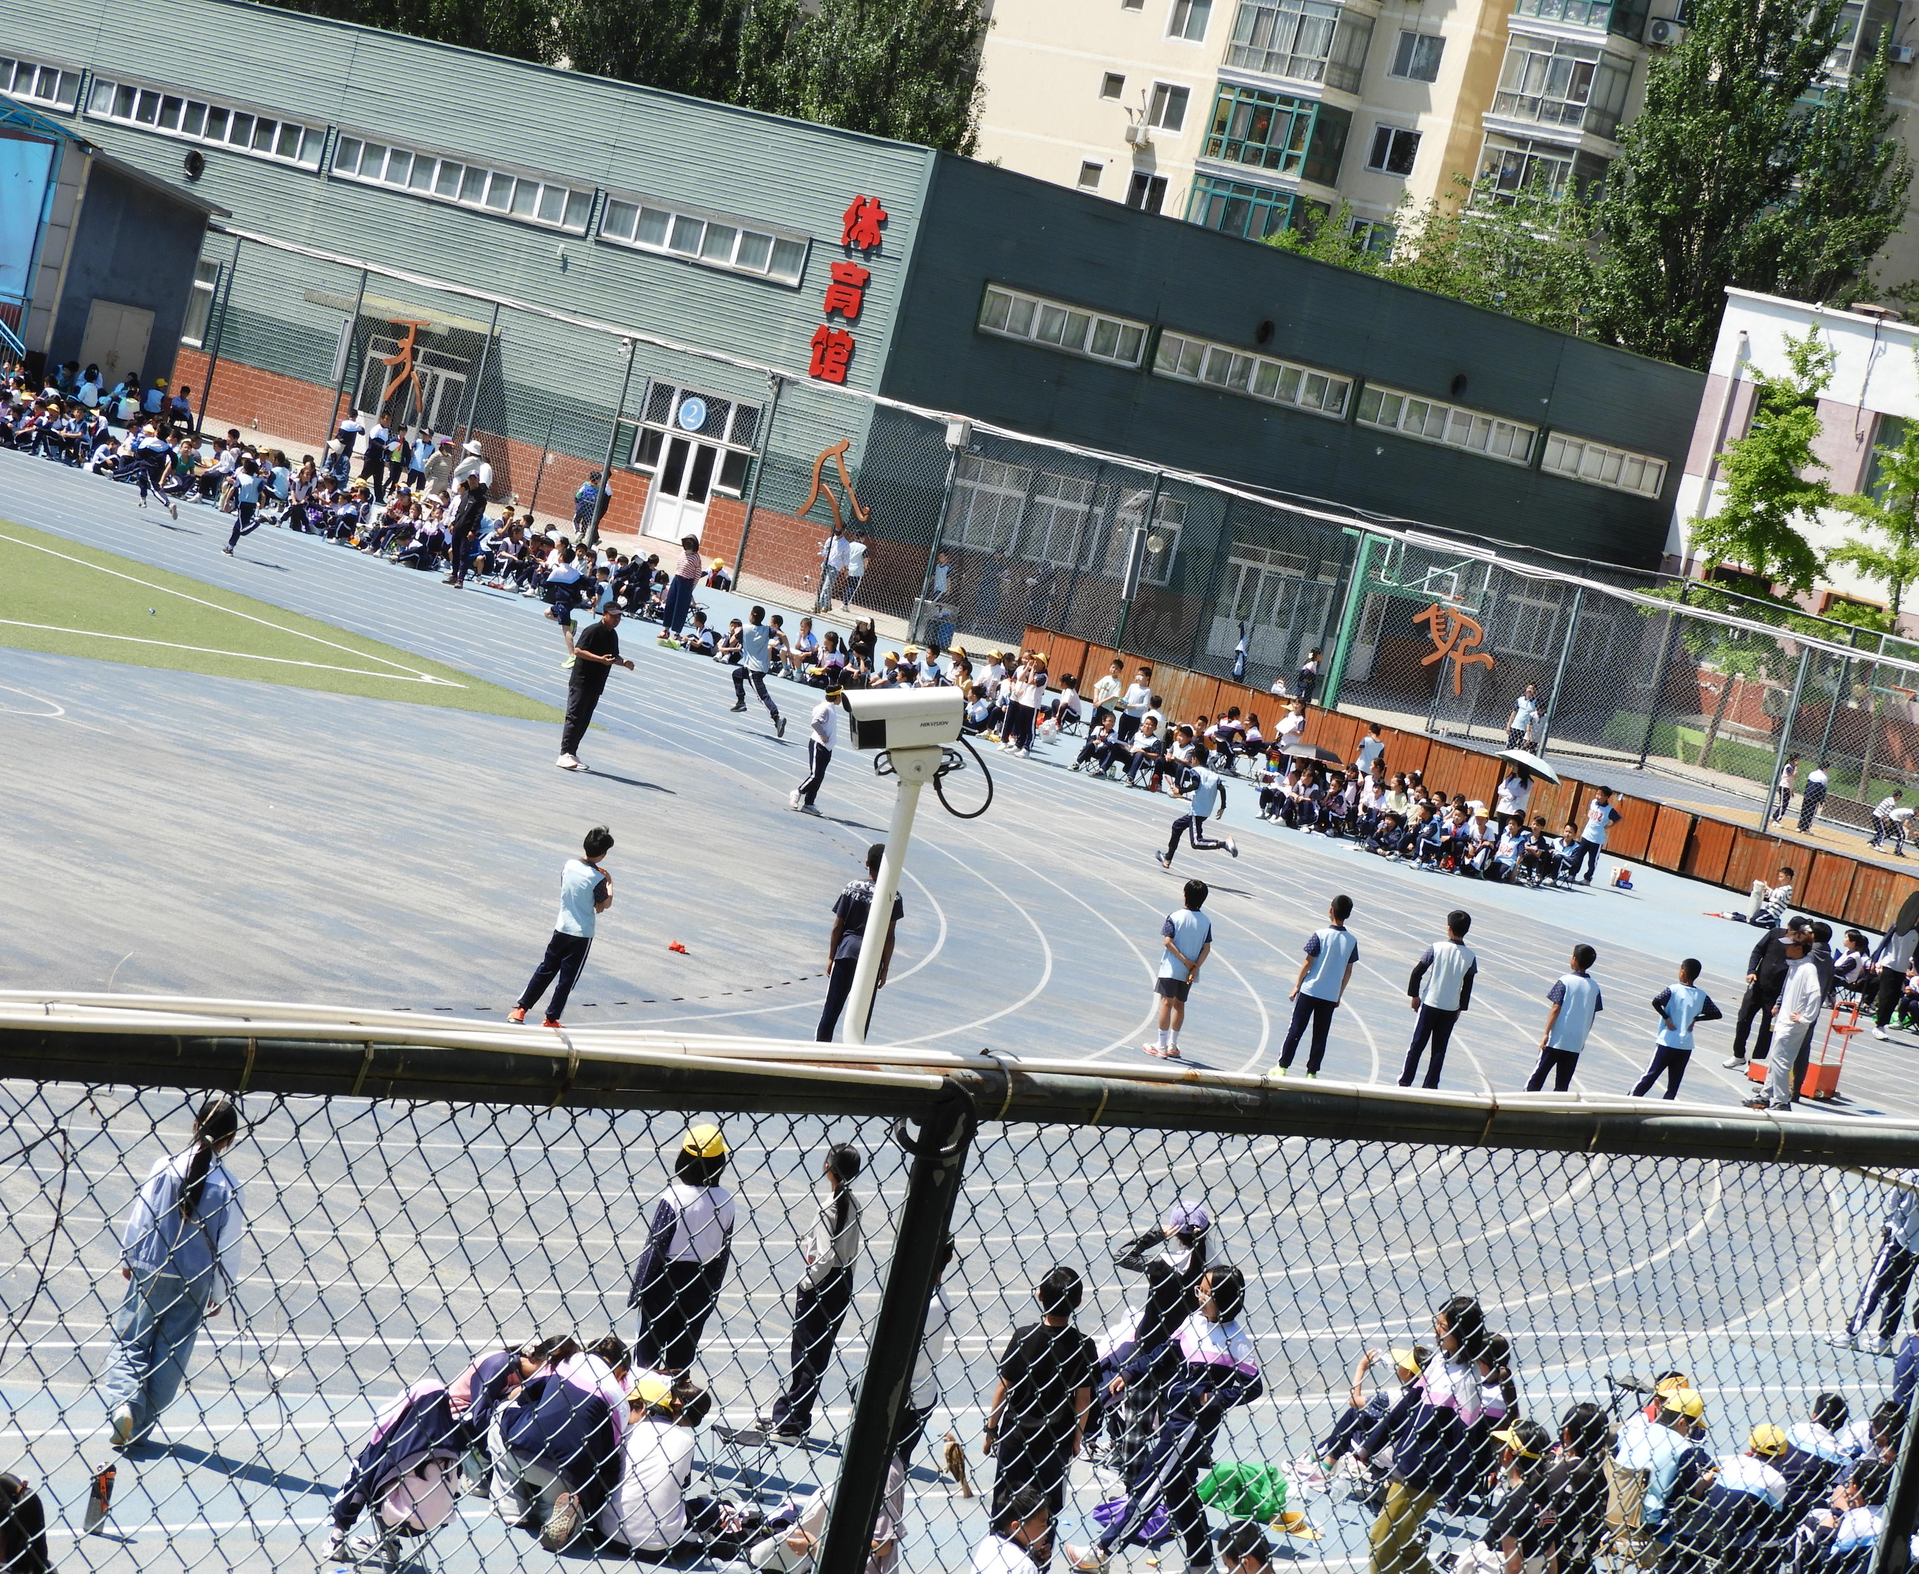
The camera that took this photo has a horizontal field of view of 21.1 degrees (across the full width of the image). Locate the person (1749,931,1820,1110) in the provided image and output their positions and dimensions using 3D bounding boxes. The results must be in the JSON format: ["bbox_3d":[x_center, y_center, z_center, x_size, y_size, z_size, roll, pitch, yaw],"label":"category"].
[{"bbox_3d":[8.215,2.295,50.540,0.450,1.730,0.500,13,5,-2],"label":"person"}]

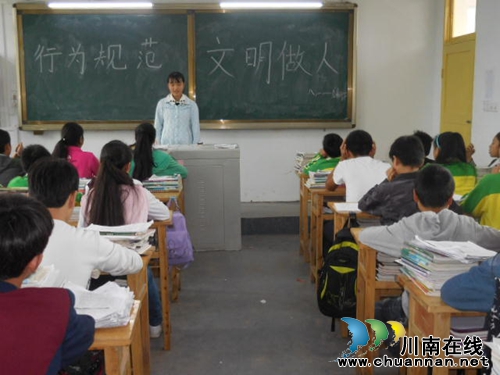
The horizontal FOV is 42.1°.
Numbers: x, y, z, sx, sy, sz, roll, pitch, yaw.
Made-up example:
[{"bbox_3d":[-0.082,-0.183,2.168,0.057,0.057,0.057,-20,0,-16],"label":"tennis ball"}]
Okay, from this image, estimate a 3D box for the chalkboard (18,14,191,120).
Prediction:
[{"bbox_3d":[-1.599,-1.303,7.118,1.877,1.201,0.050,0,10,-1],"label":"chalkboard"}]

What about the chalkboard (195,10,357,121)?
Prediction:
[{"bbox_3d":[0.259,-1.324,7.159,1.767,1.234,0.050,0,10,-1],"label":"chalkboard"}]

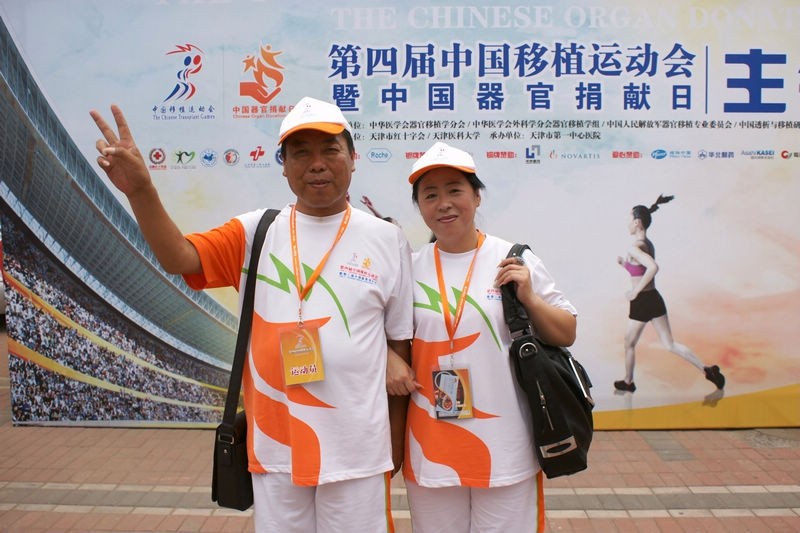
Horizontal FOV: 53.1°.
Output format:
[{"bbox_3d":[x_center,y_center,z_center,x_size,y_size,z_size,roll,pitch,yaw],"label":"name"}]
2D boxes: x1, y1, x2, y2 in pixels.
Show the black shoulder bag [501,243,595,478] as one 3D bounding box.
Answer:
[{"bbox_3d":[0.388,0.208,2.060,0.170,0.550,0.340,-12,4,15],"label":"black shoulder bag"}]

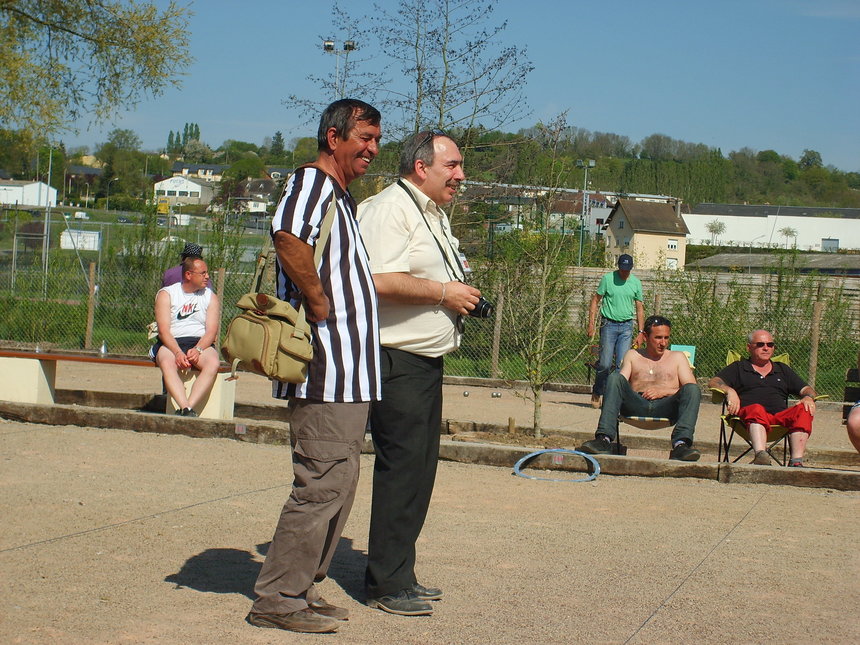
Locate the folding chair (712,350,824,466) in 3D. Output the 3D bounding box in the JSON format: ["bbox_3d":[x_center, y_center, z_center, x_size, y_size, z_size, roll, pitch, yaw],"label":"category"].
[{"bbox_3d":[2.396,0.636,14.200,0.790,0.850,0.600,3,1,0],"label":"folding chair"}]

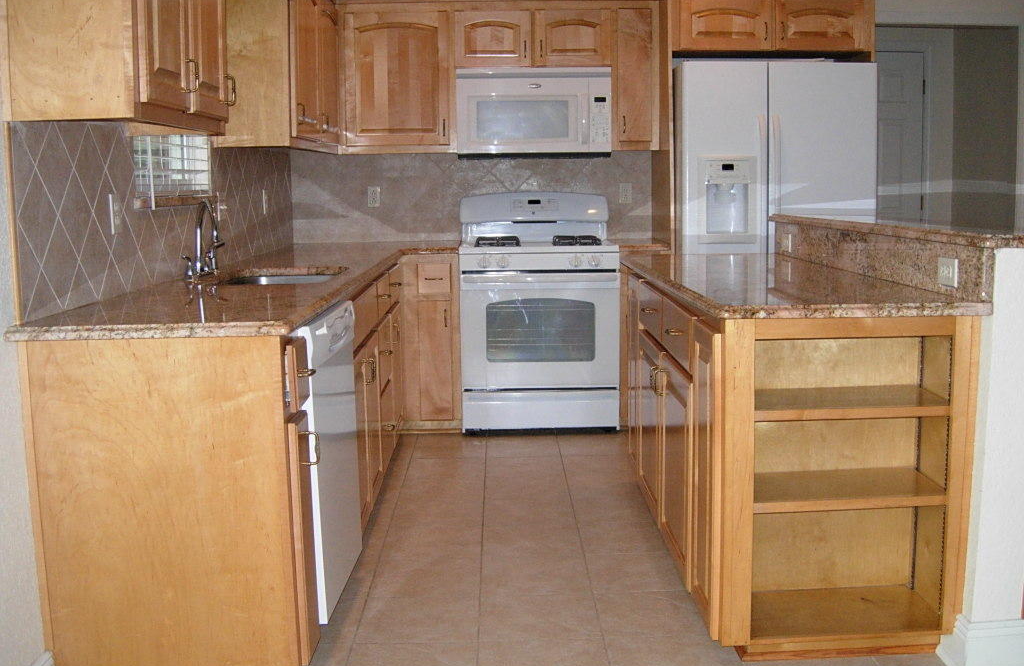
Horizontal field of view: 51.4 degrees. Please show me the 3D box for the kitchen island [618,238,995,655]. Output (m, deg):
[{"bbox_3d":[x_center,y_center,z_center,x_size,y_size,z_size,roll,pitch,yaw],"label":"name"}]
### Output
[{"bbox_3d":[0.796,0.276,3.473,0.630,0.880,1.812,-1,8,-1],"label":"kitchen island"}]

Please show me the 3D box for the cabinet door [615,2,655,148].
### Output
[{"bbox_3d":[0.615,-1.275,5.292,0.176,0.660,0.025,-1,8,-1],"label":"cabinet door"}]

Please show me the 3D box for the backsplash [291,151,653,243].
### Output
[{"bbox_3d":[-0.211,-0.725,5.641,1.915,0.465,0.030,-1,8,-1],"label":"backsplash"}]

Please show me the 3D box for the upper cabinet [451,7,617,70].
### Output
[{"bbox_3d":[0.104,-1.477,5.361,0.764,0.311,0.322,-1,8,-1],"label":"upper cabinet"}]

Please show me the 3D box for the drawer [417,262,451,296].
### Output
[{"bbox_3d":[-0.375,-0.287,5.295,0.155,0.150,0.420,-1,8,-1],"label":"drawer"}]

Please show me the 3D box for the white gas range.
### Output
[{"bbox_3d":[0.131,-0.123,5.401,0.760,1.185,0.670,-1,8,-1],"label":"white gas range"}]

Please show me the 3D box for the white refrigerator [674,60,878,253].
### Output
[{"bbox_3d":[1.256,-0.433,5.359,0.911,1.753,0.750,-1,8,-1],"label":"white refrigerator"}]

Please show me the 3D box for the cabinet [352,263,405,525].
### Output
[{"bbox_3d":[-0.818,0.198,4.226,0.613,0.880,1.786,-1,8,-1],"label":"cabinet"}]

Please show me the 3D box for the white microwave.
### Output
[{"bbox_3d":[0.109,-1.112,5.386,0.760,0.425,0.410,-1,8,-1],"label":"white microwave"}]

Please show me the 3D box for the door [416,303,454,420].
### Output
[{"bbox_3d":[-0.366,0.132,5.114,0.153,0.582,0.022,-1,8,-1],"label":"door"}]

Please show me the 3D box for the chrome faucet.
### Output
[{"bbox_3d":[-1.034,-0.324,3.575,0.145,0.262,0.250,-3,8,-13],"label":"chrome faucet"}]

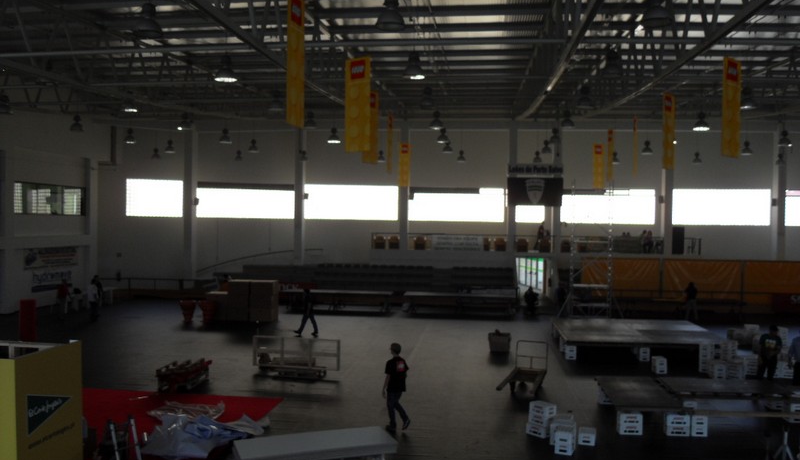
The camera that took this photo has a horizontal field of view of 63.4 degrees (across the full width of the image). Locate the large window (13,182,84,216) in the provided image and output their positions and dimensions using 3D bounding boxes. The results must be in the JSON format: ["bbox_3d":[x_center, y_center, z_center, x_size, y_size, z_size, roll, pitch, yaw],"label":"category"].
[{"bbox_3d":[-16.389,-1.399,30.467,0.150,1.440,5.000,1,0,7],"label":"large window"}]

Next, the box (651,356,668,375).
[{"bbox_3d":[7.575,3.951,18.940,0.320,0.430,0.440,1,0,0],"label":"box"}]

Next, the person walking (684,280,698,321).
[{"bbox_3d":[12.084,3.021,26.841,0.520,1.690,0.420,0,1,-20],"label":"person walking"}]

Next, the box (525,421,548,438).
[{"bbox_3d":[2.725,3.877,12.636,0.310,0.210,0.460,0,2,-43],"label":"box"}]

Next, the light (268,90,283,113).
[{"bbox_3d":[-3.090,-3.239,16.167,0.450,0.480,0.450,1,1,0],"label":"light"}]

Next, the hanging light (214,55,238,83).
[{"bbox_3d":[-3.362,-3.154,12.549,0.450,0.480,0.450,1,1,0],"label":"hanging light"}]

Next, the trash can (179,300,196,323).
[{"bbox_3d":[-8.112,3.122,24.806,0.680,0.780,0.680,0,1,-18],"label":"trash can"}]

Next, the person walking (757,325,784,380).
[{"bbox_3d":[8.950,3.164,15.628,0.540,1.720,0.360,1,1,28],"label":"person walking"}]

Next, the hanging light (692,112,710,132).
[{"bbox_3d":[10.109,-3.648,21.697,0.490,0.590,0.490,1,0,7],"label":"hanging light"}]

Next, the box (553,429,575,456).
[{"bbox_3d":[3.028,3.882,11.964,0.310,0.430,0.440,1,0,15],"label":"box"}]

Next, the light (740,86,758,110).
[{"bbox_3d":[9.652,-3.678,17.922,0.490,0.590,0.490,1,0,7],"label":"light"}]

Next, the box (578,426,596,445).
[{"bbox_3d":[3.536,3.900,12.238,0.310,0.215,0.460,1,1,14],"label":"box"}]

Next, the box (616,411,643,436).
[{"bbox_3d":[4.555,3.809,12.797,0.460,0.430,0.330,1,1,7],"label":"box"}]

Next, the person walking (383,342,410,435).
[{"bbox_3d":[-0.056,3.084,12.696,0.520,1.750,0.500,2,2,44],"label":"person walking"}]

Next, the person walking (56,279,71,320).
[{"bbox_3d":[-12.688,2.628,24.400,0.380,1.620,0.500,2,2,26],"label":"person walking"}]

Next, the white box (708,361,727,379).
[{"bbox_3d":[8.554,3.784,17.437,0.320,0.420,0.460,1,1,7],"label":"white box"}]

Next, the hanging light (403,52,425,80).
[{"bbox_3d":[0.326,-3.892,15.292,0.490,0.590,0.490,1,0,7],"label":"hanging light"}]

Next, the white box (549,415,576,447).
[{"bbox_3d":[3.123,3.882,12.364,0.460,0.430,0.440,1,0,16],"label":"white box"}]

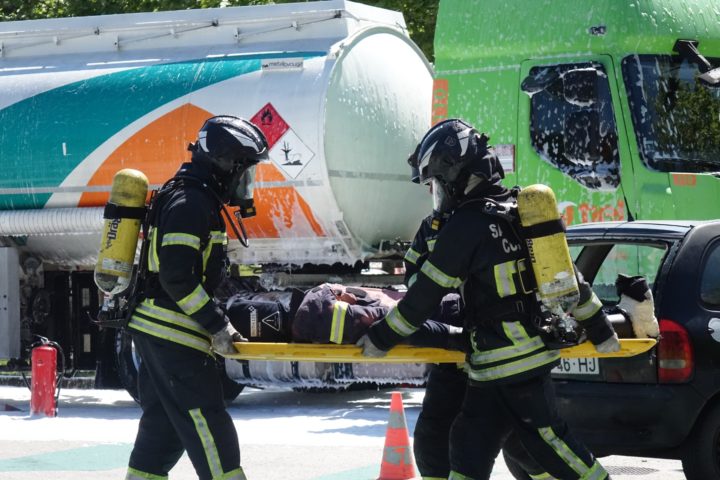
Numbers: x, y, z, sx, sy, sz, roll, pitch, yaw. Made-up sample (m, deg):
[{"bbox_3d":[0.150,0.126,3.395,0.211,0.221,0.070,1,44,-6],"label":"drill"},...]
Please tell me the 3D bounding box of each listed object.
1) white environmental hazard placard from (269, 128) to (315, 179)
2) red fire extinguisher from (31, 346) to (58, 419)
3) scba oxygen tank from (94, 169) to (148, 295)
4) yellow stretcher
[{"bbox_3d":[-0.548,-0.703,24.700,0.424,0.424,0.015,3,11,30],"label":"white environmental hazard placard"},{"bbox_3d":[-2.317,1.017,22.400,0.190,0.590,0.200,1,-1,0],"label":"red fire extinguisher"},{"bbox_3d":[-0.989,-0.035,12.600,0.156,0.520,0.156,11,0,-6],"label":"scba oxygen tank"},{"bbox_3d":[0.317,0.460,12.600,1.830,0.065,0.420,1,-1,3],"label":"yellow stretcher"}]

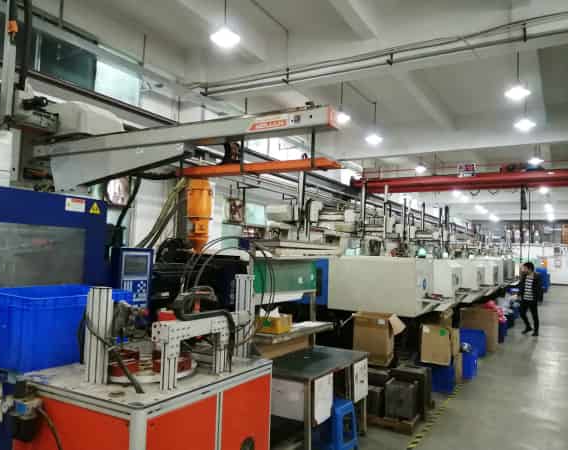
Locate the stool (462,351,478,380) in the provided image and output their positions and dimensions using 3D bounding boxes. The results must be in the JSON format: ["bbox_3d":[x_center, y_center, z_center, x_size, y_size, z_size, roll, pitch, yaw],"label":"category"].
[{"bbox_3d":[2.582,1.945,6.348,0.280,0.400,0.280,0,-3,32],"label":"stool"}]

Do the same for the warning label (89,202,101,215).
[{"bbox_3d":[-1.363,-0.121,3.250,0.004,0.086,0.094,0,-4,31],"label":"warning label"}]

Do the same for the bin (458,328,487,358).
[{"bbox_3d":[3.390,2.067,8.111,0.460,0.486,0.480,0,-4,31],"label":"bin"}]

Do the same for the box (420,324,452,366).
[{"bbox_3d":[2.061,1.560,5.993,0.363,0.503,0.360,0,-4,31],"label":"box"}]

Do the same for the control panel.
[{"bbox_3d":[-1.150,0.398,3.420,0.120,0.450,0.285,0,-4,37],"label":"control panel"}]

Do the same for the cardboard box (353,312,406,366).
[{"bbox_3d":[1.022,1.245,5.022,0.410,0.540,0.340,0,-4,31],"label":"cardboard box"}]

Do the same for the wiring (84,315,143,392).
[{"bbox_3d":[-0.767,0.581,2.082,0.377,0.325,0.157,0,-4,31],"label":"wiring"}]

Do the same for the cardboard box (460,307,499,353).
[{"bbox_3d":[3.762,1.970,8.658,0.604,0.762,0.550,0,-4,31],"label":"cardboard box"}]

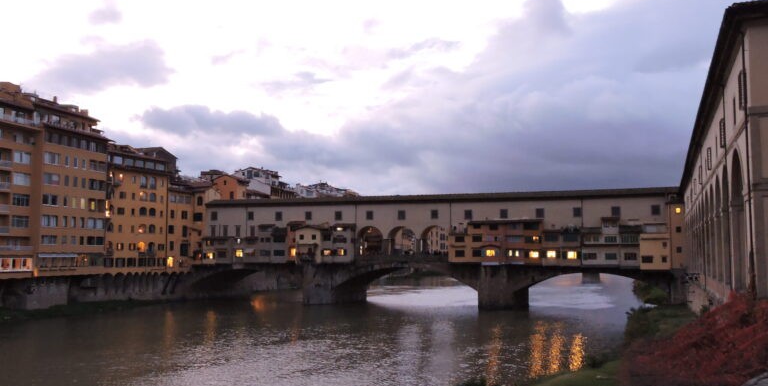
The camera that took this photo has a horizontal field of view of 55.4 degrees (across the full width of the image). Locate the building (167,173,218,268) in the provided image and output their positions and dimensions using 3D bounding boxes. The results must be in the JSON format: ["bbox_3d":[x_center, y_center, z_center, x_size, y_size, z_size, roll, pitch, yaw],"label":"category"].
[{"bbox_3d":[-44.950,7.415,158.992,11.000,20.000,12.500,-1,-4,21],"label":"building"}]

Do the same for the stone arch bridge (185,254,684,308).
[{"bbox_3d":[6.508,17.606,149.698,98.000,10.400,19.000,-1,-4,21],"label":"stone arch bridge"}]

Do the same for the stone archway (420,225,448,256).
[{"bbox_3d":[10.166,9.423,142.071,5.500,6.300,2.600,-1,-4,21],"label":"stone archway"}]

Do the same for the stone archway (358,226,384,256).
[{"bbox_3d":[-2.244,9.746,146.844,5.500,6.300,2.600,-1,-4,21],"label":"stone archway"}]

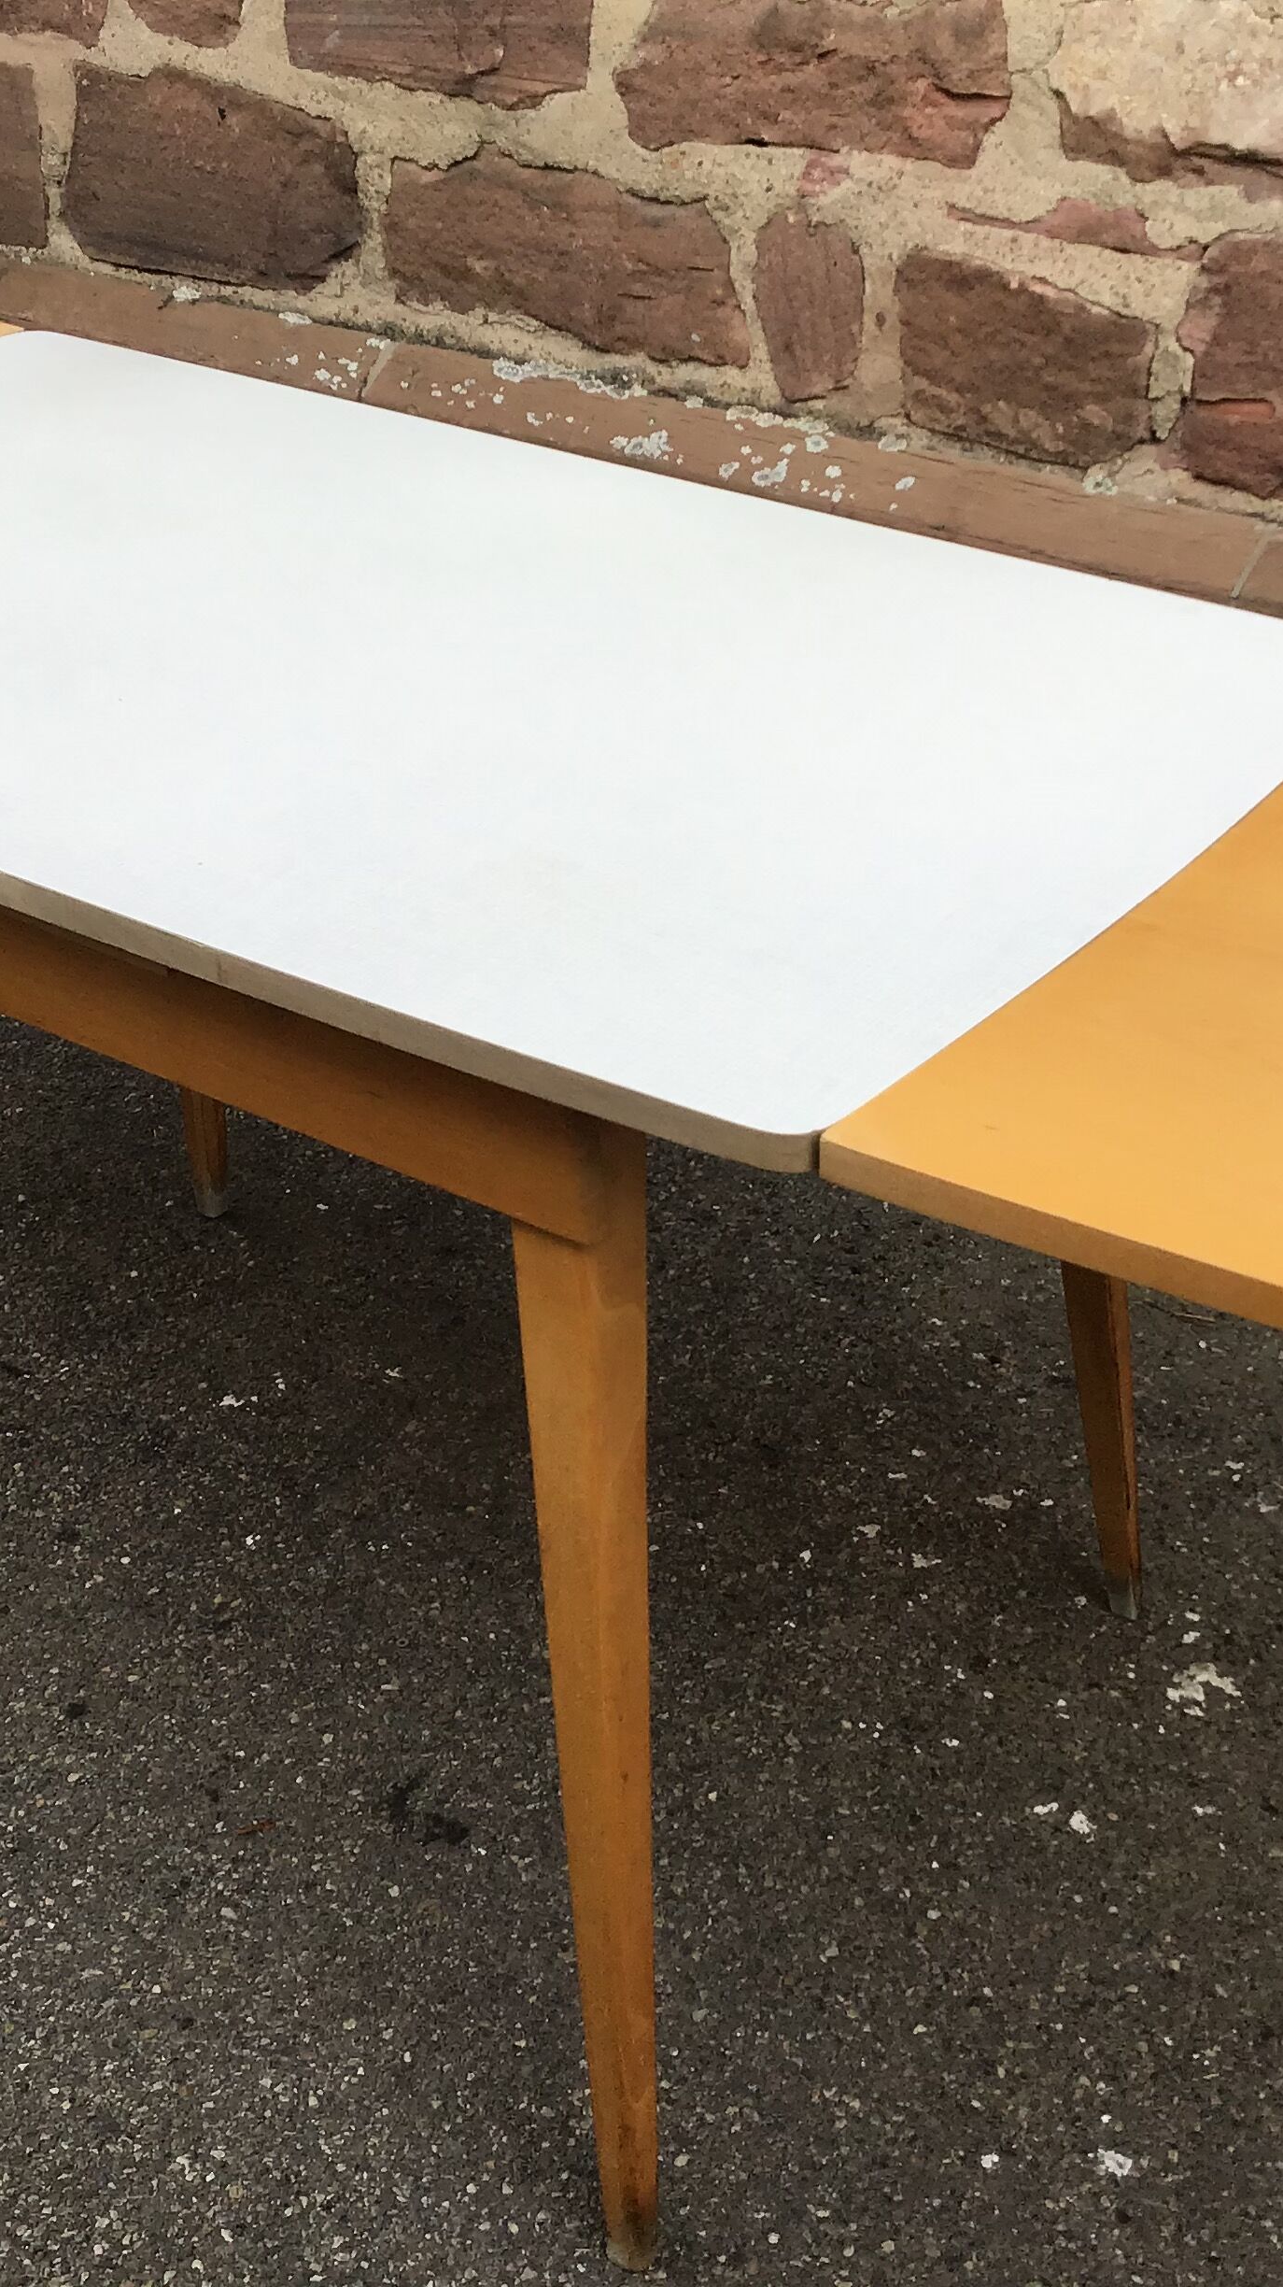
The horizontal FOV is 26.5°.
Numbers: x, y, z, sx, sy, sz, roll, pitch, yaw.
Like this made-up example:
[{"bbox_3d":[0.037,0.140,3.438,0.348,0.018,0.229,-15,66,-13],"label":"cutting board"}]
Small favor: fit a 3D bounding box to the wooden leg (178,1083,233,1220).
[{"bbox_3d":[-0.359,-0.195,2.183,0.050,0.697,0.050,27,46,24],"label":"wooden leg"}]

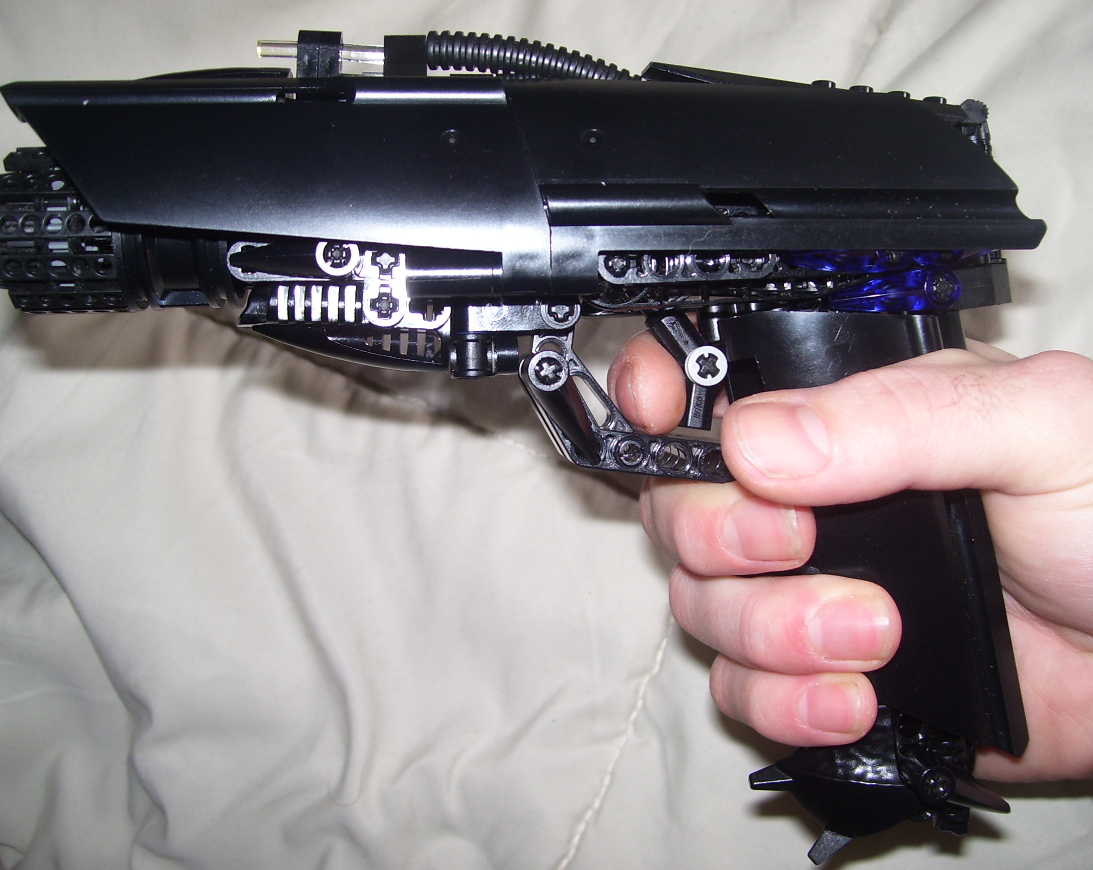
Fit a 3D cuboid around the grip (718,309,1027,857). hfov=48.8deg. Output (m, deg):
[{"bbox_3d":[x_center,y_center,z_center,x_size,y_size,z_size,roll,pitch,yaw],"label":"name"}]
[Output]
[{"bbox_3d":[0.058,0.028,0.228,0.049,0.036,0.097,-5,90,0],"label":"grip"}]

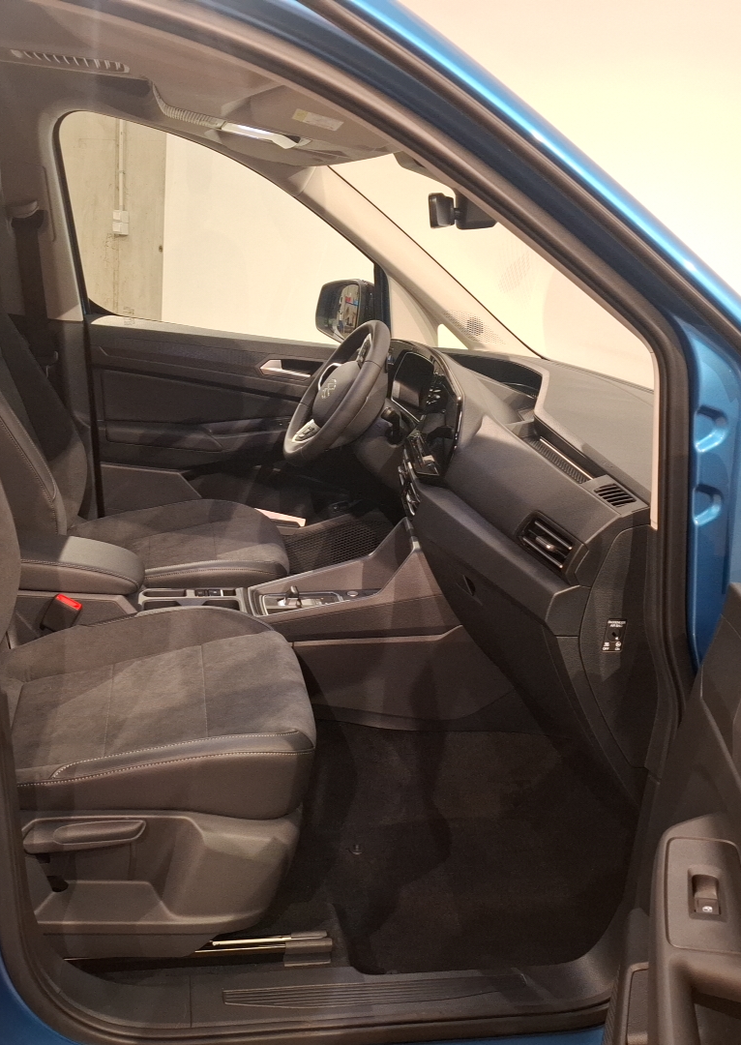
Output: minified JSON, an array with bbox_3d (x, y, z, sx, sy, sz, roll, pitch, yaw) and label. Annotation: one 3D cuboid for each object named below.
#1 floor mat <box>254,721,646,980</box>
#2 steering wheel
[{"bbox_3d":[0.147,0.523,1.546,0.670,0.090,0.520,3,16,-11],"label":"floor mat"},{"bbox_3d":[-0.052,-0.272,2.062,0.110,0.370,0.370,32,8,-19],"label":"steering wheel"}]

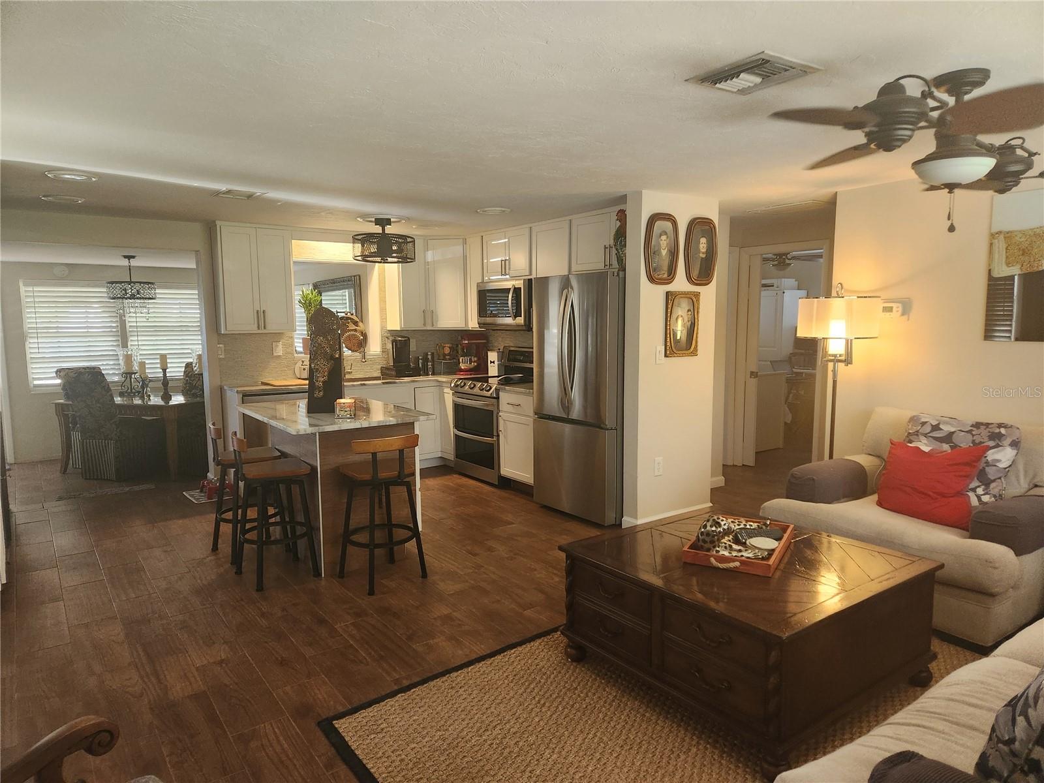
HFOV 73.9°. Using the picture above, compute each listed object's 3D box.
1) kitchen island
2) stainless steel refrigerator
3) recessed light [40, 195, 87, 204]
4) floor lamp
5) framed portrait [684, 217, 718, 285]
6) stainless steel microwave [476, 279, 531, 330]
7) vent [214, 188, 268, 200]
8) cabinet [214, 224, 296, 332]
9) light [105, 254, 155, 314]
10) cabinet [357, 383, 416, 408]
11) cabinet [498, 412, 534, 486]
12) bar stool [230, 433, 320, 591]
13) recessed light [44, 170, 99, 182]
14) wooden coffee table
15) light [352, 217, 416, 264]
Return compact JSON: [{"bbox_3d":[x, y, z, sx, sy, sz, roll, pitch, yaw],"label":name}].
[{"bbox_3d":[-1.289,0.574,4.744,0.905,0.895,1.290,-5,8,-35],"label":"kitchen island"},{"bbox_3d":[0.591,0.029,5.454,0.760,1.830,0.845,-5,8,-36],"label":"stainless steel refrigerator"},{"bbox_3d":[-3.094,-1.296,4.673,0.270,0.030,0.270,-5,8,-35],"label":"recessed light"},{"bbox_3d":[1.948,0.196,4.383,0.510,1.728,0.510,-5,8,-36],"label":"floor lamp"},{"bbox_3d":[1.380,-1.069,5.305,0.360,0.515,0.045,-5,7,-36],"label":"framed portrait"},{"bbox_3d":[-0.041,-0.834,6.609,0.400,0.420,0.770,-5,7,-36],"label":"stainless steel microwave"},{"bbox_3d":[-1.933,-1.337,4.741,0.270,0.025,0.370,-5,8,-36],"label":"vent"},{"bbox_3d":[-2.409,-1.001,6.215,0.630,0.940,0.360,-5,8,-36],"label":"cabinet"},{"bbox_3d":[-3.666,-0.994,6.509,0.420,0.540,0.420,-5,8,-35],"label":"light"},{"bbox_3d":[-1.626,0.373,6.926,0.930,0.880,0.620,-5,7,-36],"label":"cabinet"},{"bbox_3d":[0.186,0.465,6.128,0.600,0.585,0.500,-5,8,-35],"label":"cabinet"},{"bbox_3d":[-1.479,0.679,4.129,0.420,0.860,0.410,-3,7,-26],"label":"bar stool"},{"bbox_3d":[-2.547,-1.218,3.925,0.270,0.030,0.270,-5,8,-35],"label":"recessed light"},{"bbox_3d":[0.942,0.957,3.002,1.100,0.520,1.105,-5,8,-36],"label":"wooden coffee table"},{"bbox_3d":[-1.143,-1.270,5.757,0.520,0.370,0.520,-5,7,-36],"label":"light"}]

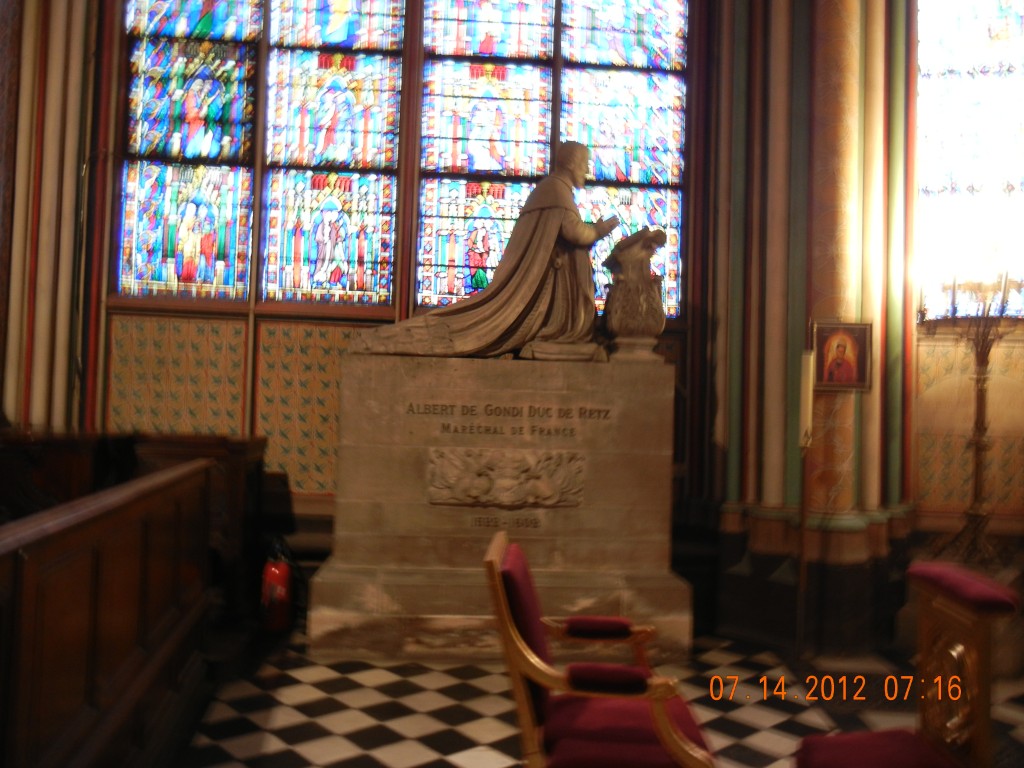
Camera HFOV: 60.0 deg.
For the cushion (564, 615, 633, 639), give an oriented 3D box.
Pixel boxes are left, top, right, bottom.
[{"bbox_3d":[0.302,0.847,3.100,0.240,0.068,0.085,2,-1,-3],"label":"cushion"}]

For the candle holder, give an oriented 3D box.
[{"bbox_3d":[2.906,0.341,5.650,0.580,1.660,0.520,2,-1,-3],"label":"candle holder"}]

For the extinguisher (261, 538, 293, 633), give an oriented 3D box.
[{"bbox_3d":[-1.438,1.231,5.420,0.185,0.570,0.180,2,-1,-14],"label":"extinguisher"}]

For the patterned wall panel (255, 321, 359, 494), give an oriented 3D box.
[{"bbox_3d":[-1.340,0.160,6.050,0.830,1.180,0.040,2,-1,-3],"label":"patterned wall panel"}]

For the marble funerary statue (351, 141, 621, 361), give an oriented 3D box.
[{"bbox_3d":[-0.164,-0.827,5.500,1.660,1.370,0.740,2,-1,-3],"label":"marble funerary statue"}]

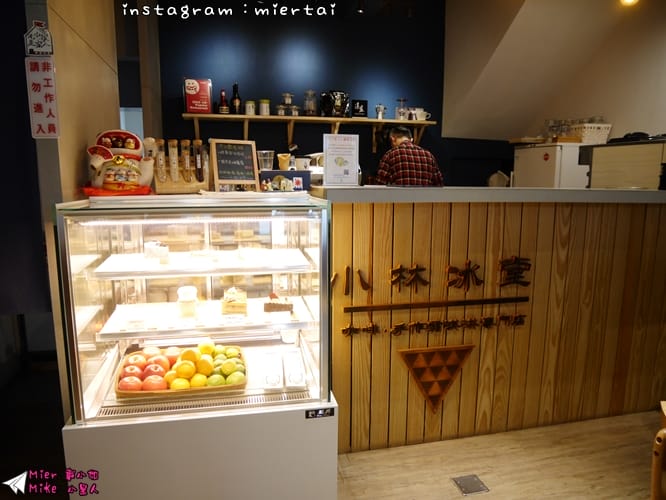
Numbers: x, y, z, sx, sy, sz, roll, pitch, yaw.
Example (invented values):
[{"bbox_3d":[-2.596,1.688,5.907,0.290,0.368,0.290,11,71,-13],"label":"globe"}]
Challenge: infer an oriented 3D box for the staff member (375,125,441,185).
[{"bbox_3d":[0.562,-0.111,3.491,0.500,1.620,0.420,-2,10,-14],"label":"staff member"}]

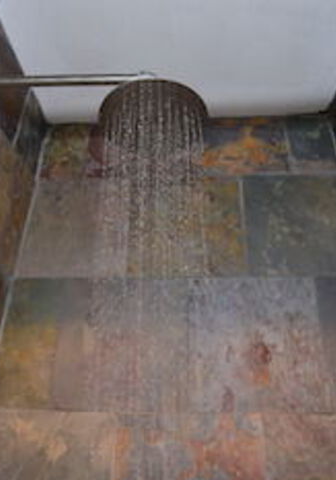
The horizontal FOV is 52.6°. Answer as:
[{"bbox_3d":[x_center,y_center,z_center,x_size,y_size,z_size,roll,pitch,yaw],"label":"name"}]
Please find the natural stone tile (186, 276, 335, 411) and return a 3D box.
[{"bbox_3d":[0.205,0.233,0.803,0.308,0.305,0.015,-1,-26,2],"label":"natural stone tile"}]

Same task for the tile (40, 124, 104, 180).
[{"bbox_3d":[-0.302,-0.284,1.084,0.196,0.238,0.015,-1,-26,2],"label":"tile"}]

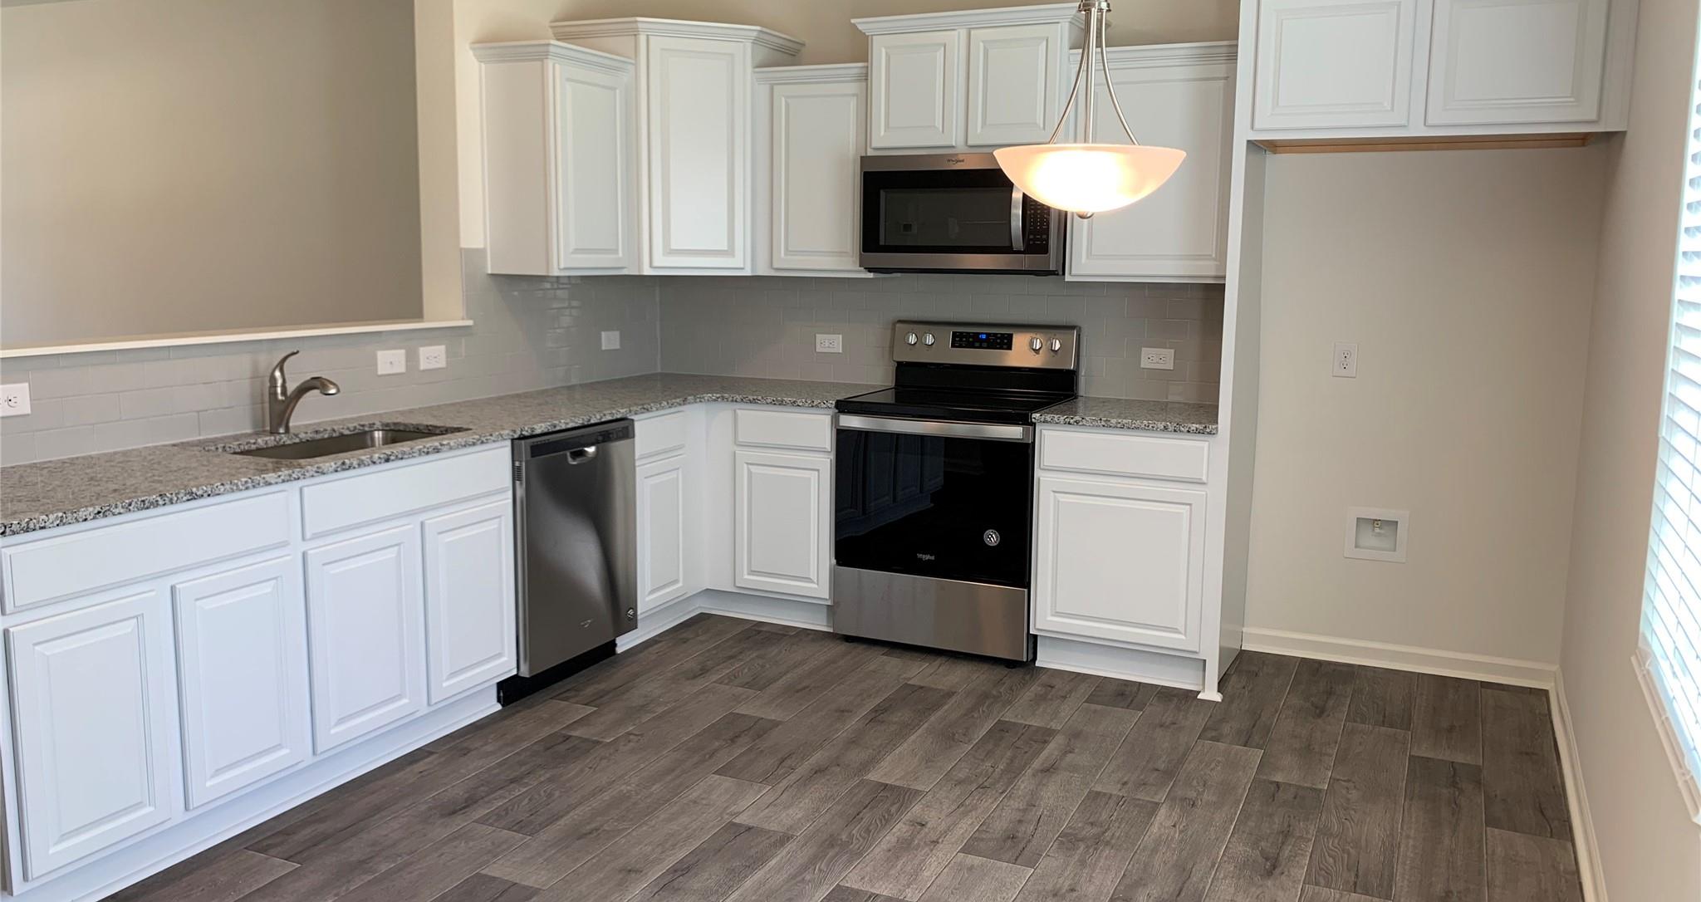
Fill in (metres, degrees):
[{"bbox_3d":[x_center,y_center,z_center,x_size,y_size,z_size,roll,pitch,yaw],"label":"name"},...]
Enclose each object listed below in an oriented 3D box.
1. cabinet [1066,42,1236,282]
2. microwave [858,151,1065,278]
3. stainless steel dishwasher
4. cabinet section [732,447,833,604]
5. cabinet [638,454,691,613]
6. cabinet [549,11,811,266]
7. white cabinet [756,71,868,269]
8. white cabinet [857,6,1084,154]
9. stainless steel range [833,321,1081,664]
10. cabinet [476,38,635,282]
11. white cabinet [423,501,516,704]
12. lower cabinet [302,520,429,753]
[{"bbox_3d":[1.104,-0.991,4.490,0.610,0.790,0.355,5,10,25],"label":"cabinet"},{"bbox_3d":[0.460,-0.902,4.862,0.759,0.435,0.405,5,10,24],"label":"microwave"},{"bbox_3d":[-1.162,0.340,4.433,0.608,0.872,0.601,5,10,24],"label":"stainless steel dishwasher"},{"bbox_3d":[-0.150,0.252,5.143,0.408,0.543,0.524,5,10,25],"label":"cabinet section"},{"bbox_3d":[-0.972,0.284,4.862,0.608,0.550,0.330,5,10,24],"label":"cabinet"},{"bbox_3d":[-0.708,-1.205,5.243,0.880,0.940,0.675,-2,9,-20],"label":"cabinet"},{"bbox_3d":[-0.102,-1.091,5.044,0.528,0.790,0.355,5,10,25],"label":"white cabinet"},{"bbox_3d":[0.477,-1.367,4.812,0.860,0.487,0.355,5,10,24],"label":"white cabinet"},{"bbox_3d":[0.407,0.125,4.885,0.757,1.192,0.645,5,10,24],"label":"stainless steel range"},{"bbox_3d":[-1.042,-1.048,4.689,0.355,0.790,0.565,5,10,25],"label":"cabinet"},{"bbox_3d":[-1.330,0.417,3.848,0.500,0.529,0.362,5,10,25],"label":"white cabinet"},{"bbox_3d":[-1.504,0.471,3.479,0.500,0.529,0.360,5,10,25],"label":"lower cabinet"}]

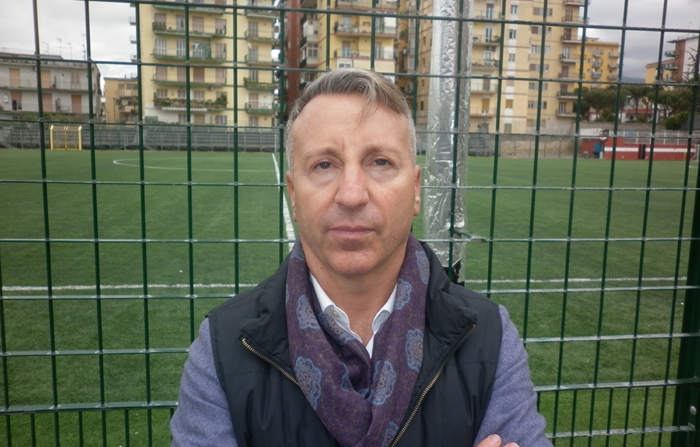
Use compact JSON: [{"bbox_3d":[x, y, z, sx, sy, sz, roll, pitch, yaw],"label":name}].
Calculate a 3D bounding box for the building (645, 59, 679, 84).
[{"bbox_3d":[90.610,-33.760,155.580,12.000,20.750,15.000,-1,8,-17],"label":"building"}]

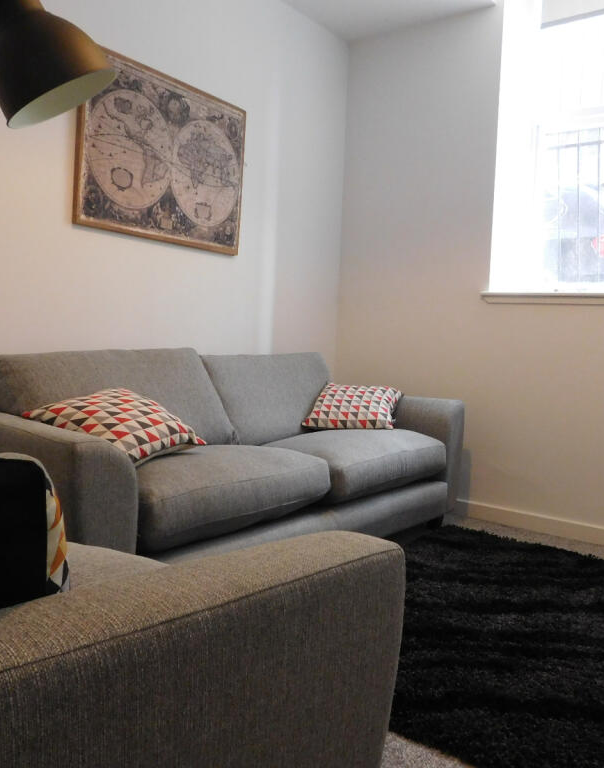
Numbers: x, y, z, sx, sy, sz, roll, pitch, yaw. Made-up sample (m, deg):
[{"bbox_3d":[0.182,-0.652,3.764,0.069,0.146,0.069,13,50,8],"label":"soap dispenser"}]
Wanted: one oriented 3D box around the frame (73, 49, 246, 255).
[{"bbox_3d":[-0.549,-0.923,2.822,0.022,0.653,0.888,6,5,36],"label":"frame"}]

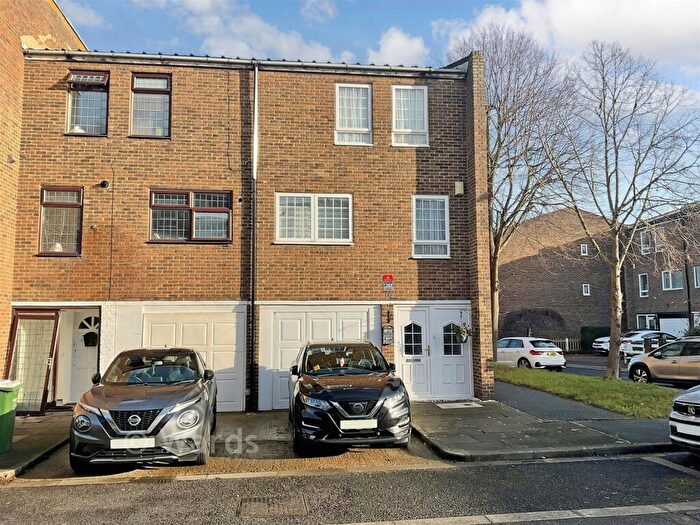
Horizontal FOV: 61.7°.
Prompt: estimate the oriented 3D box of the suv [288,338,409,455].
[{"bbox_3d":[-0.169,2.208,10.435,1.870,1.590,4.394,1,-6,-8],"label":"suv"}]

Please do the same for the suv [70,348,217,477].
[{"bbox_3d":[-3.081,2.134,9.378,1.850,1.590,4.210,1,-6,-10],"label":"suv"}]

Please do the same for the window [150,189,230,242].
[{"bbox_3d":[-3.514,-1.016,13.008,1.797,1.205,0.100,0,-5,-7],"label":"window"}]

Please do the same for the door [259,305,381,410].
[{"bbox_3d":[-0.654,2.105,13.105,2.729,2.305,0.100,0,-5,-7],"label":"door"}]

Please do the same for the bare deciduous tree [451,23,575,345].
[{"bbox_3d":[6.537,-3.028,25.177,6.000,14.910,6.000,0,-6,-6],"label":"bare deciduous tree"}]

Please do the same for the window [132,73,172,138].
[{"bbox_3d":[-4.436,-3.488,13.116,0.884,1.498,0.100,0,-5,-7],"label":"window"}]

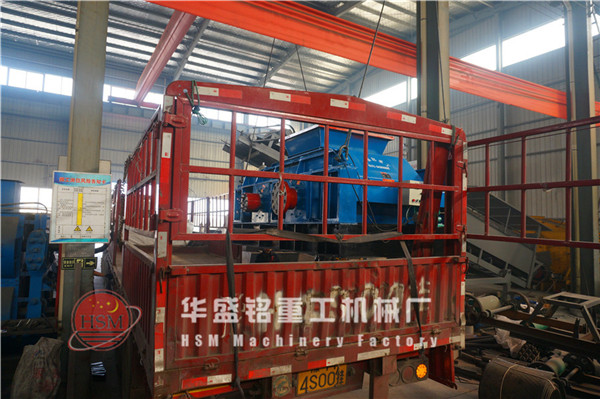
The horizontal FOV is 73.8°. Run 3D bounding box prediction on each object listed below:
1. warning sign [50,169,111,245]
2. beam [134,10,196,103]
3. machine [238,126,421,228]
[{"bbox_3d":[-2.545,0.097,4.653,0.605,0.825,0.025,3,-4,-27],"label":"warning sign"},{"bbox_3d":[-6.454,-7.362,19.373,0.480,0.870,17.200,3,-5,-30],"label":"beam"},{"bbox_3d":[0.165,-0.195,4.880,1.328,1.085,2.817,3,-4,-28],"label":"machine"}]

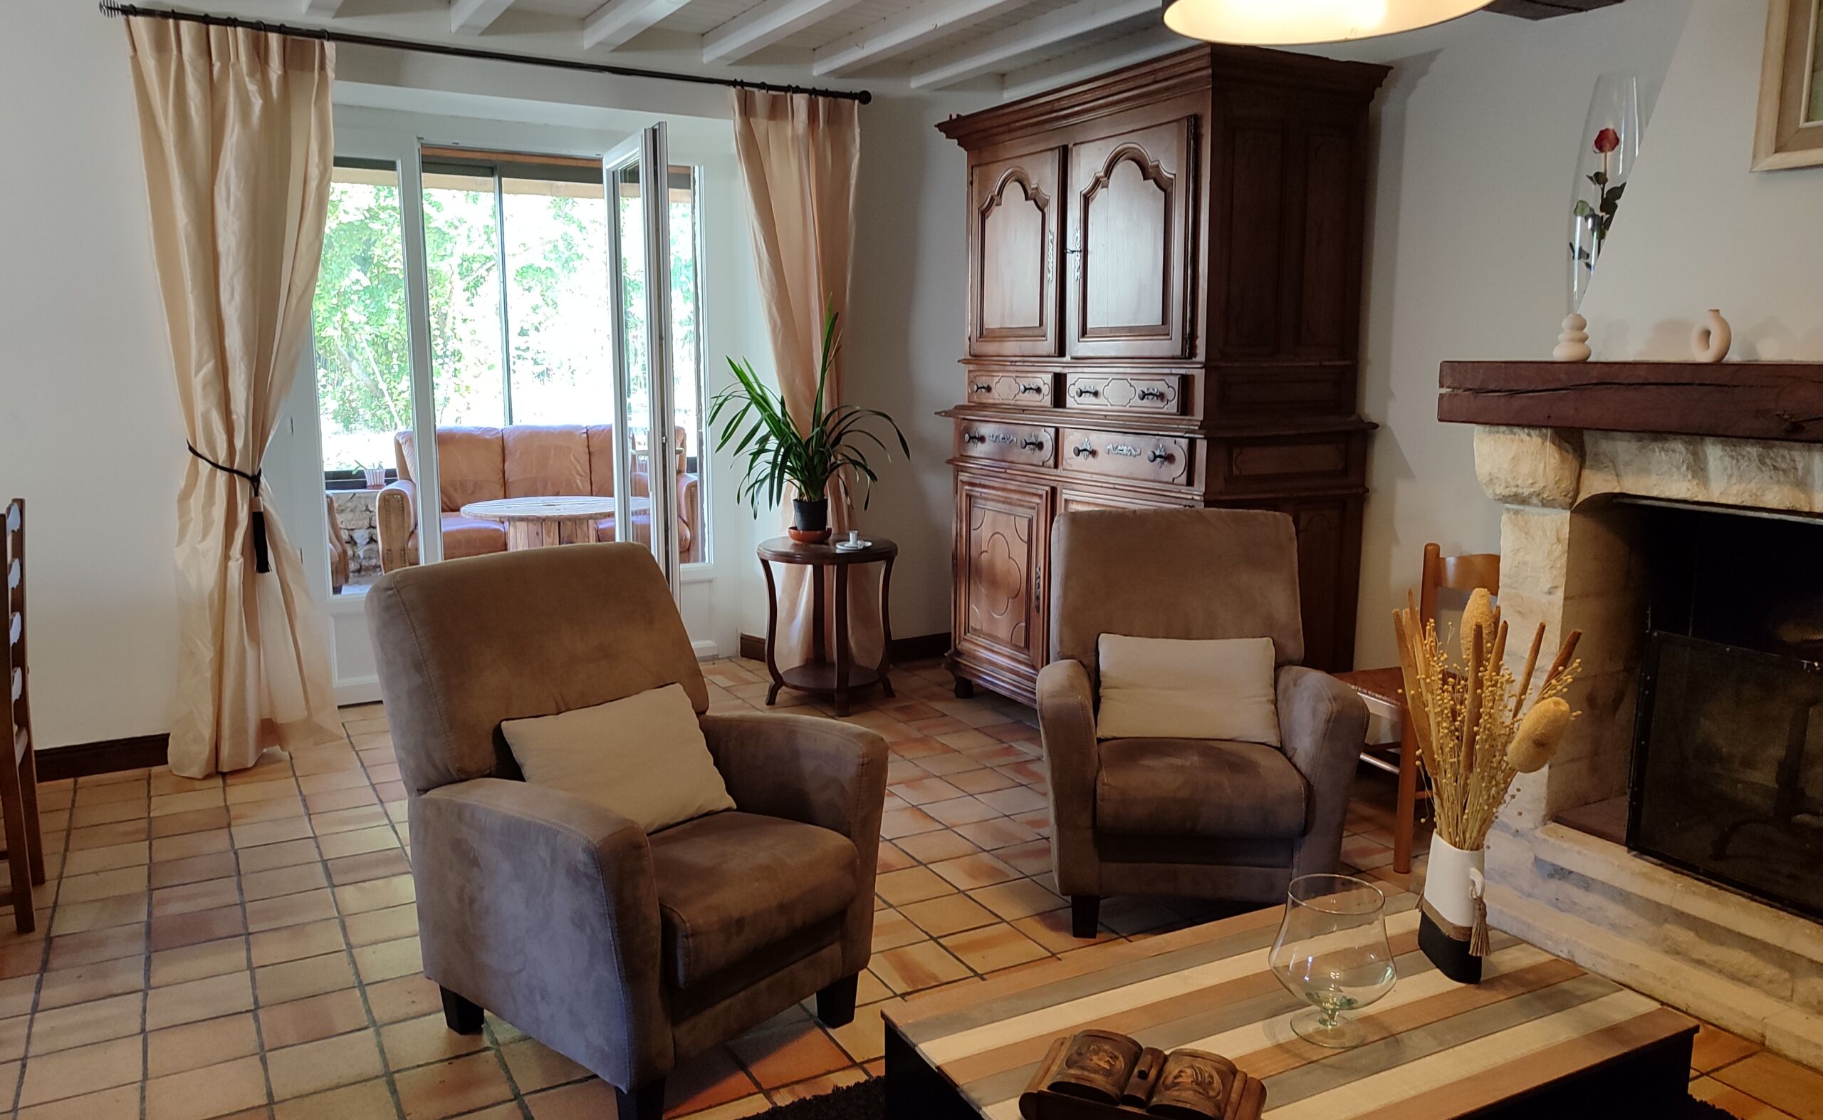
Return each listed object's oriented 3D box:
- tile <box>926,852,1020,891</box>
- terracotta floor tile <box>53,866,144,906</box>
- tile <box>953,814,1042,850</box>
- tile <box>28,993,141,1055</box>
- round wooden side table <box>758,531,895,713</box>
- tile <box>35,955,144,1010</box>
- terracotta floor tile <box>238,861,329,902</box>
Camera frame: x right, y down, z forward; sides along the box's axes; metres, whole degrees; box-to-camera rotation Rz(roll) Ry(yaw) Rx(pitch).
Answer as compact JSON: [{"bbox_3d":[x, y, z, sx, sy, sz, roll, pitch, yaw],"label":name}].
[{"bbox_3d":[0.175,0.854,3.587,0.198,0.015,0.198,-5,10,-29],"label":"tile"},{"bbox_3d":[-2.179,0.884,3.559,0.200,0.015,0.200,-5,11,-29],"label":"terracotta floor tile"},{"bbox_3d":[0.255,0.813,3.881,0.200,0.018,0.200,-5,11,-29],"label":"tile"},{"bbox_3d":[-1.700,0.964,2.724,0.196,0.014,0.196,-5,10,-29],"label":"tile"},{"bbox_3d":[-0.332,0.259,5.378,0.568,0.649,0.568,0,9,0],"label":"round wooden side table"},{"bbox_3d":[-1.873,0.975,3.019,0.200,0.015,0.200,-5,11,-29],"label":"tile"},{"bbox_3d":[-1.669,0.866,3.511,0.200,0.018,0.200,-5,11,-29],"label":"terracotta floor tile"}]

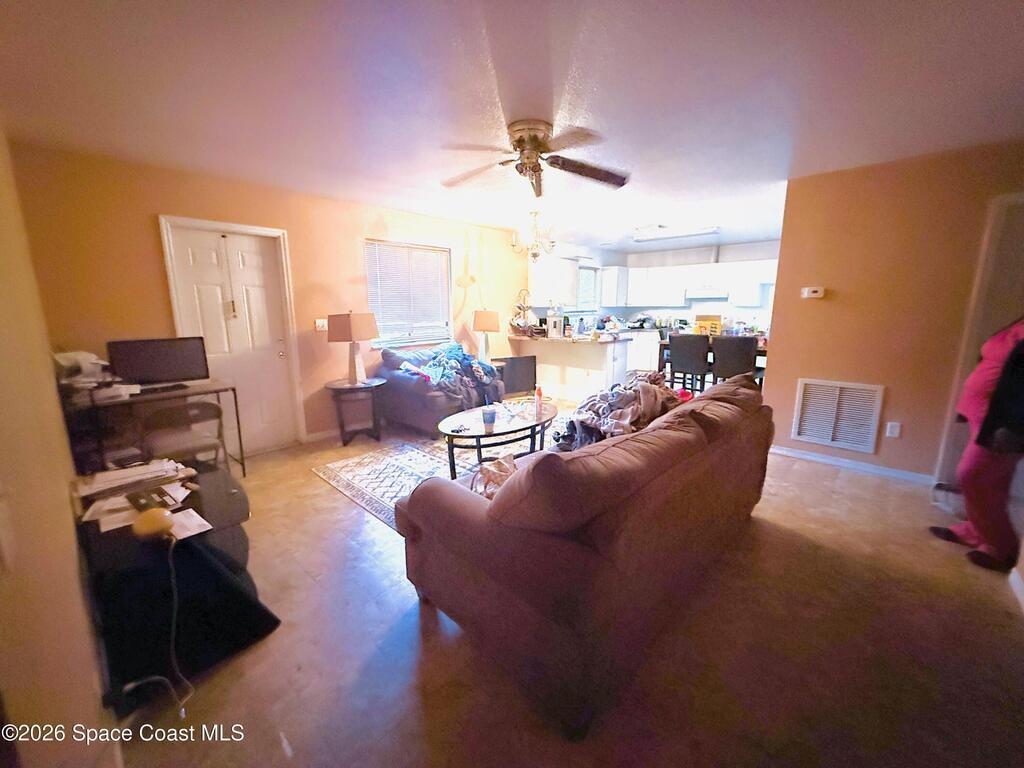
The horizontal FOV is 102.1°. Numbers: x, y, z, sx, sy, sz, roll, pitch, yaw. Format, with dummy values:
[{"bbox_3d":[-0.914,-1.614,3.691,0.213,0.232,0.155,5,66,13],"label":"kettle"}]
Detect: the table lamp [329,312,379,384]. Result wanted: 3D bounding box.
[{"bbox_3d":[-1.569,-0.368,4.116,0.335,0.706,0.335,5,12,26],"label":"table lamp"}]

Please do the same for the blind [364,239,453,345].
[{"bbox_3d":[-1.199,-1.092,5.047,0.050,1.150,1.160,10,14,42],"label":"blind"}]

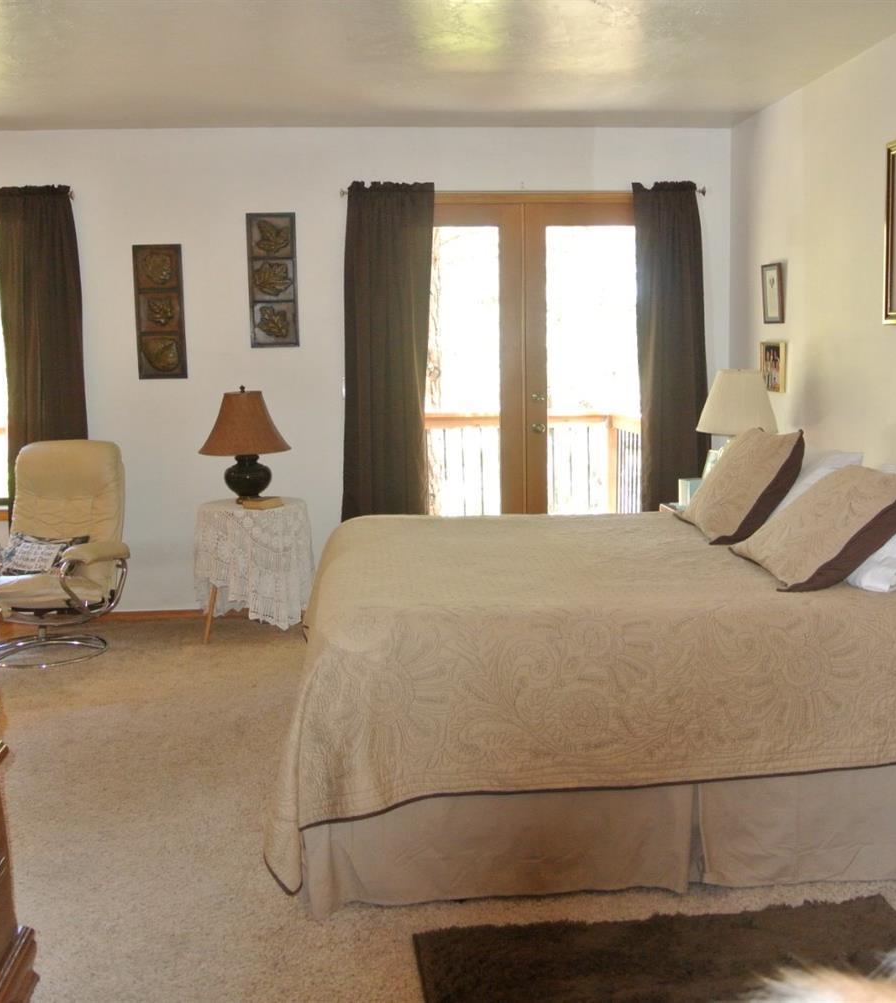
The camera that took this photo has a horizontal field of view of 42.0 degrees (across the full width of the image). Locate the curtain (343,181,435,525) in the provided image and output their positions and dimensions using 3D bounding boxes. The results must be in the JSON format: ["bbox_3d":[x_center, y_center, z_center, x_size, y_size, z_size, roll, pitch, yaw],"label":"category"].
[{"bbox_3d":[-0.277,-0.506,5.810,0.455,2.120,0.100,-1,7,-5],"label":"curtain"}]

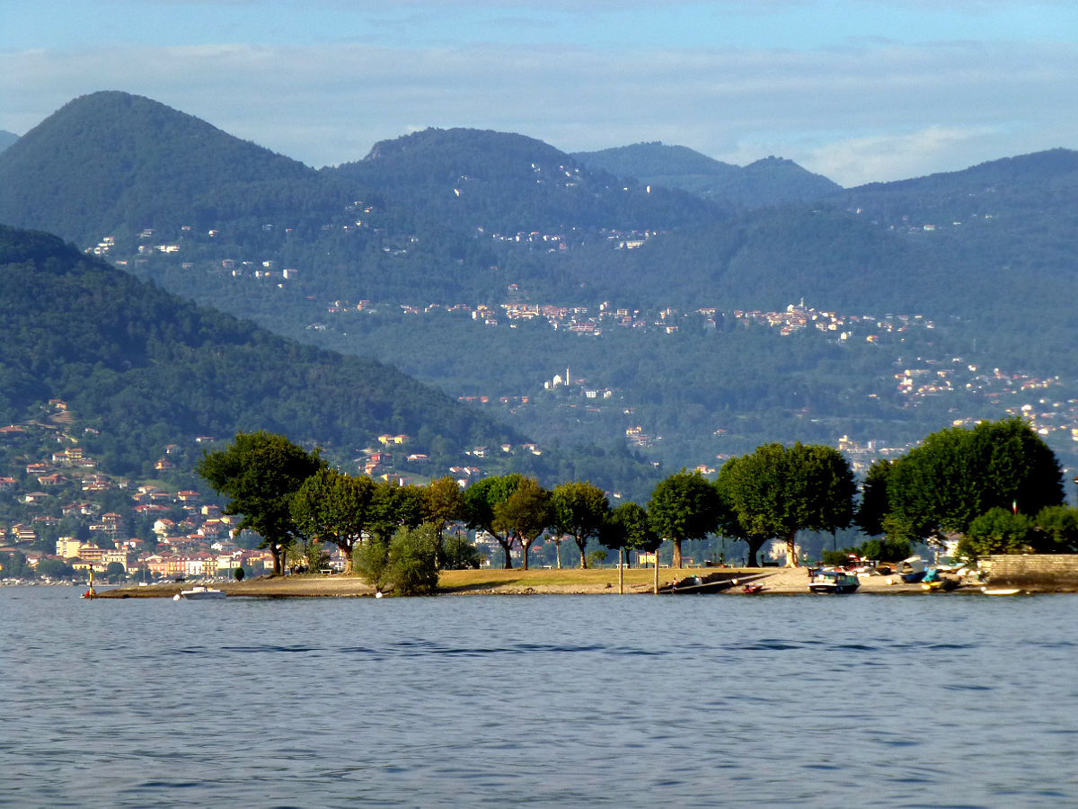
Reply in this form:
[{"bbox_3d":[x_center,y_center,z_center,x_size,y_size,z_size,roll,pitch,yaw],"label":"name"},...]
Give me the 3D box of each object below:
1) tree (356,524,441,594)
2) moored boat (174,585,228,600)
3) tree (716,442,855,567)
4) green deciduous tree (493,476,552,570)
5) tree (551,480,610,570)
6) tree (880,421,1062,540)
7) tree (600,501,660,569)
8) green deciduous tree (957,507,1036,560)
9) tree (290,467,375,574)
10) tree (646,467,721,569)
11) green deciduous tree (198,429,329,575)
[{"bbox_3d":[-15.743,17.034,606.000,9.535,8.145,8.000,0,-2,0],"label":"tree"},{"bbox_3d":[-35.764,20.155,585.000,5.200,1.600,2.000,1,-2,-22],"label":"moored boat"},{"bbox_3d":[27.895,11.381,620.000,15.853,14.125,13.000,0,-2,0],"label":"tree"},{"bbox_3d":[-2.100,13.900,640.000,6.820,10.910,6.820,0,-2,0],"label":"green deciduous tree"},{"bbox_3d":[4.712,13.829,625.000,6.659,10.141,6.800,0,-2,0],"label":"tree"},{"bbox_3d":[50.770,9.970,640.000,21.080,16.680,17.920,0,-2,0],"label":"tree"},{"bbox_3d":[10.481,15.076,630.000,6.815,7.951,6.800,0,-2,0],"label":"tree"},{"bbox_3d":[50.673,14.400,608.000,8.769,5.979,6.800,0,-2,0],"label":"green deciduous tree"},{"bbox_3d":[-23.730,13.330,628.000,9.680,12.150,9.680,0,-2,0],"label":"tree"},{"bbox_3d":[16.990,13.330,638.000,8.570,11.500,8.570,0,-2,0],"label":"tree"},{"bbox_3d":[-31.502,11.214,622.000,14.782,16.413,13.000,0,-2,0],"label":"green deciduous tree"}]

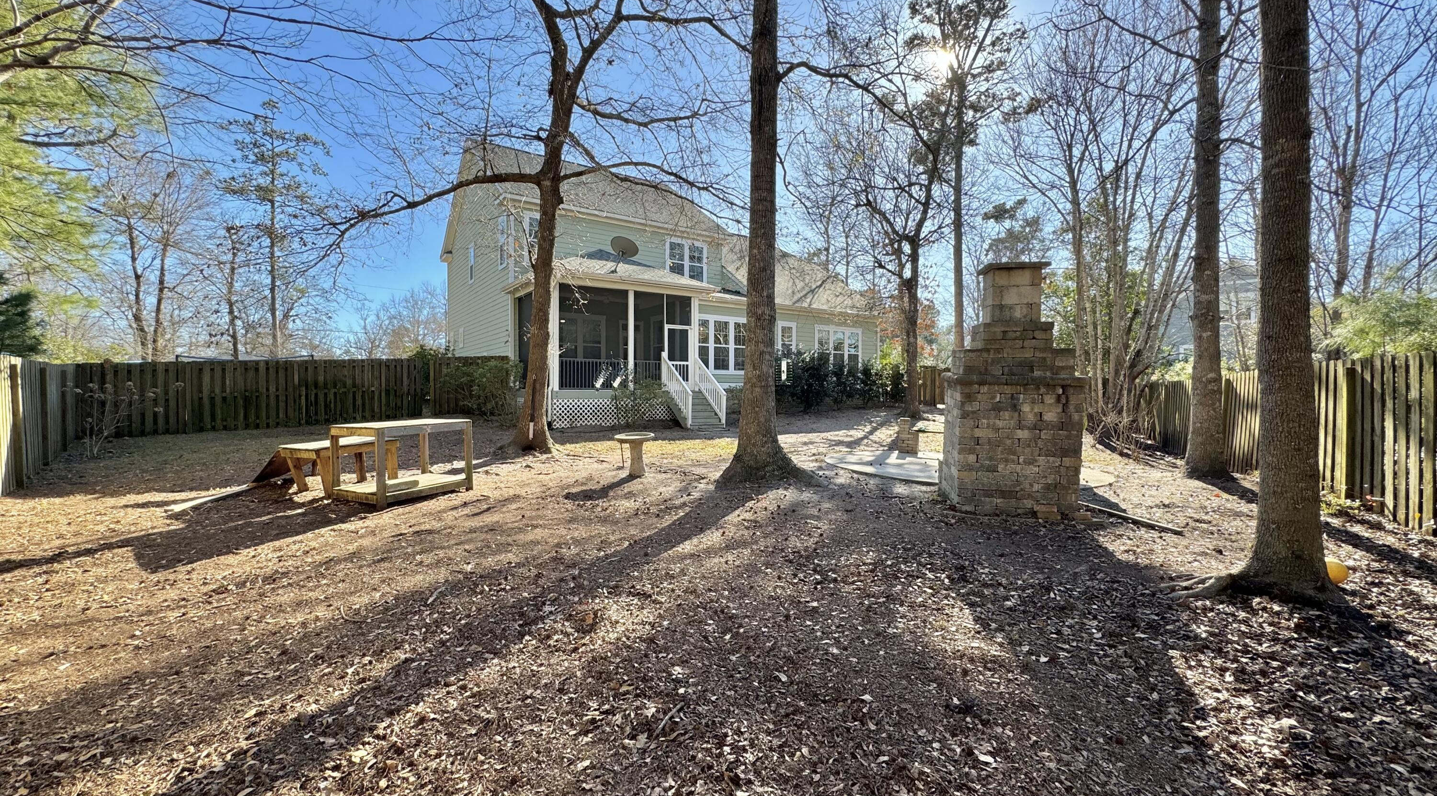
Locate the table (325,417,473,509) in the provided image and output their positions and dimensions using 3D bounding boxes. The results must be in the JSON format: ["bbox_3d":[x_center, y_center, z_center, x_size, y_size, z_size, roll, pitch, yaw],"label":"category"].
[{"bbox_3d":[-3.990,0.789,7.420,0.900,0.930,1.280,0,1,24],"label":"table"}]

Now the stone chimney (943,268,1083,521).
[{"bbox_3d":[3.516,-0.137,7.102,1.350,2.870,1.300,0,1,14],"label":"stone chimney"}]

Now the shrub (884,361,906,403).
[{"bbox_3d":[7.783,-0.700,25.493,1.050,1.850,1.050,0,1,-35],"label":"shrub"}]

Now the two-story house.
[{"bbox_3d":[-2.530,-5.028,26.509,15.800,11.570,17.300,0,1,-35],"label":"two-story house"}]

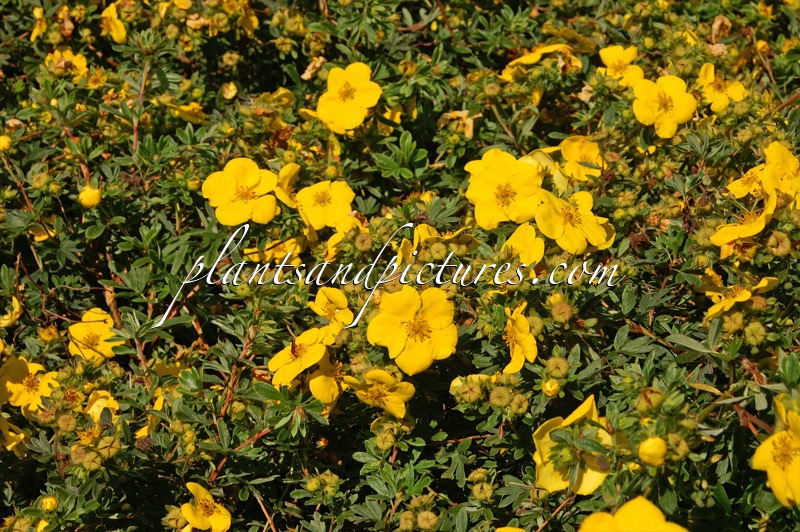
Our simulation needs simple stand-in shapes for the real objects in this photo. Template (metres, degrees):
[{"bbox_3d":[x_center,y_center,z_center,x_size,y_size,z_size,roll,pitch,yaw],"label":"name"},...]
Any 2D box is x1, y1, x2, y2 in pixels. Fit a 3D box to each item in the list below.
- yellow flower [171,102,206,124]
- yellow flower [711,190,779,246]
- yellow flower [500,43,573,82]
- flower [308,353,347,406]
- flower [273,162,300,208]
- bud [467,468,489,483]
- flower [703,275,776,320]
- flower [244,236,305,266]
[{"bbox_3d":[-0.109,-0.079,1.030,0.021,0.009,0.021,25,8,40],"label":"yellow flower"},{"bbox_3d":[0.152,-0.021,0.890,0.034,0.014,0.031,-31,29,0],"label":"yellow flower"},{"bbox_3d":[0.073,-0.109,1.070,0.039,0.012,0.039,-18,8,45],"label":"yellow flower"},{"bbox_3d":[-0.028,0.043,0.775,0.010,0.023,0.023,-30,7,37],"label":"flower"},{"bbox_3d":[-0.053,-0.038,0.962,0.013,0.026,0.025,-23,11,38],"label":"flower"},{"bbox_3d":[0.027,0.072,0.691,0.007,0.005,0.008,-16,29,-6],"label":"bud"},{"bbox_3d":[0.139,0.013,0.815,0.029,0.011,0.031,-4,31,35],"label":"flower"},{"bbox_3d":[-0.052,-0.006,0.825,0.025,0.009,0.020,0,32,0],"label":"flower"}]

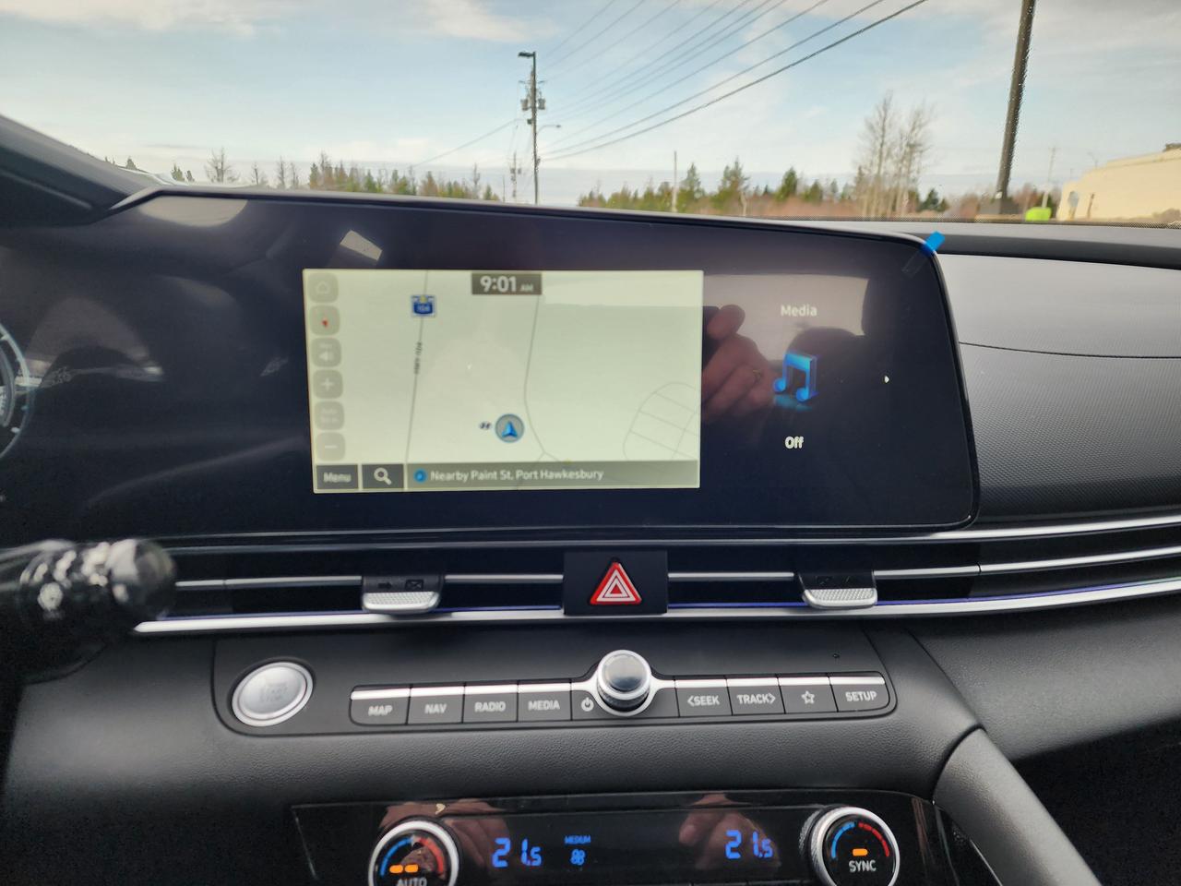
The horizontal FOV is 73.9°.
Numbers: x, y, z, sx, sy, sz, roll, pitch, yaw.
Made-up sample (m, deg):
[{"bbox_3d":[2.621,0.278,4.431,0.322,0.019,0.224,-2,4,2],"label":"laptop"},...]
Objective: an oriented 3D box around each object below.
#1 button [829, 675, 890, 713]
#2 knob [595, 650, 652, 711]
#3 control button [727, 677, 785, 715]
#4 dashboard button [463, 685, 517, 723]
[{"bbox_3d":[0.110,0.104,0.323,0.022,0.006,0.015,-1,48,-3],"label":"button"},{"bbox_3d":[0.013,0.095,0.315,0.021,0.011,0.021,-1,48,-3],"label":"knob"},{"bbox_3d":[0.067,0.105,0.320,0.021,0.006,0.015,-1,48,-3],"label":"control button"},{"bbox_3d":[-0.040,0.106,0.314,0.021,0.006,0.015,-1,48,-3],"label":"dashboard button"}]

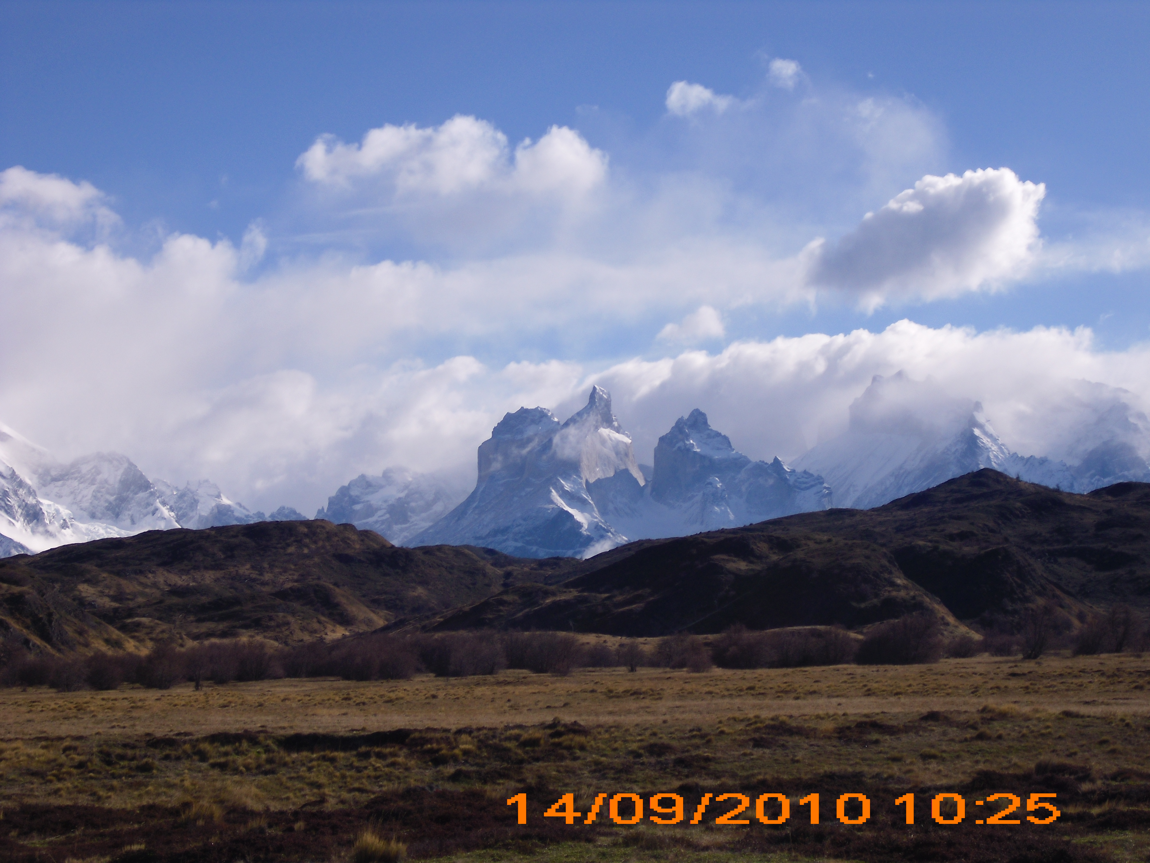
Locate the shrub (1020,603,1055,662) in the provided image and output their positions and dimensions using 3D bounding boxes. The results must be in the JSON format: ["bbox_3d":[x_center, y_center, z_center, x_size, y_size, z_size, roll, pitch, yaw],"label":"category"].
[{"bbox_3d":[27.257,11.814,143.000,2.119,3.338,1.950,-1,-5,0],"label":"shrub"}]

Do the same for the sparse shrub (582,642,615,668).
[{"bbox_3d":[1.424,13.349,145.000,2.041,1.612,1.878,-1,-5,0],"label":"sparse shrub"}]

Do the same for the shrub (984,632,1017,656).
[{"bbox_3d":[25.934,12.994,148.000,2.138,1.480,1.967,-1,-5,0],"label":"shrub"}]

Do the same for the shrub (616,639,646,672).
[{"bbox_3d":[3.242,12.914,140.000,1.763,1.919,1.622,-1,-5,0],"label":"shrub"}]

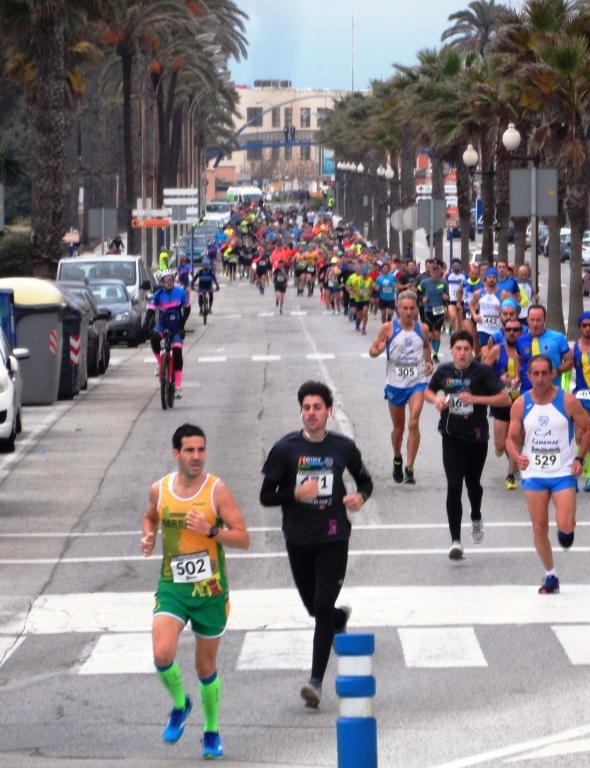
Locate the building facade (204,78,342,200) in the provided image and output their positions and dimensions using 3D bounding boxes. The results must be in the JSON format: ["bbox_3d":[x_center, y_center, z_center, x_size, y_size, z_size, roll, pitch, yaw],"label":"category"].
[{"bbox_3d":[-1.038,-29.480,1105.000,18.500,14.000,8.000,0,1,0],"label":"building facade"}]

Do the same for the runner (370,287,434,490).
[{"bbox_3d":[1.015,0.033,86.300,0.610,1.830,0.700,0,1,0],"label":"runner"}]

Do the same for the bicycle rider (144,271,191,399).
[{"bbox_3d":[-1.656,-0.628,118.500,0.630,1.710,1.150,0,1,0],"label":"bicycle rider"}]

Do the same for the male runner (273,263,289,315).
[{"bbox_3d":[-0.436,-3.045,288.000,0.520,1.660,0.650,0,1,0],"label":"male runner"}]

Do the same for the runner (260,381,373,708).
[{"bbox_3d":[0.116,0.863,48.700,0.600,1.750,0.750,0,1,0],"label":"runner"}]

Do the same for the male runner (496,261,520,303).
[{"bbox_3d":[3.501,-1.201,152.000,0.530,1.730,0.550,0,1,0],"label":"male runner"}]

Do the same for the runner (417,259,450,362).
[{"bbox_3d":[2.412,-1.219,156.500,0.530,1.700,0.600,0,1,0],"label":"runner"}]

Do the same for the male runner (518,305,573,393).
[{"bbox_3d":[2.260,0.161,82.000,0.560,1.750,0.680,0,1,6],"label":"male runner"}]

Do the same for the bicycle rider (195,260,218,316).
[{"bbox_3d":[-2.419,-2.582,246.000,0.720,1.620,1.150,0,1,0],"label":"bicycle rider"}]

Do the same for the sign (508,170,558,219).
[{"bbox_3d":[4.475,-3.577,169.500,0.900,0.900,0.080,0,1,0],"label":"sign"}]

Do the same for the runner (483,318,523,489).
[{"bbox_3d":[1.997,0.195,86.300,0.500,1.650,0.650,0,1,-1],"label":"runner"}]

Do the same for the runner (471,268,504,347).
[{"bbox_3d":[2.621,-0.694,122.000,0.550,1.740,0.600,0,1,0],"label":"runner"}]

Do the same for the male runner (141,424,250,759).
[{"bbox_3d":[-0.491,1.025,44.700,0.540,1.640,0.600,0,1,3],"label":"male runner"}]

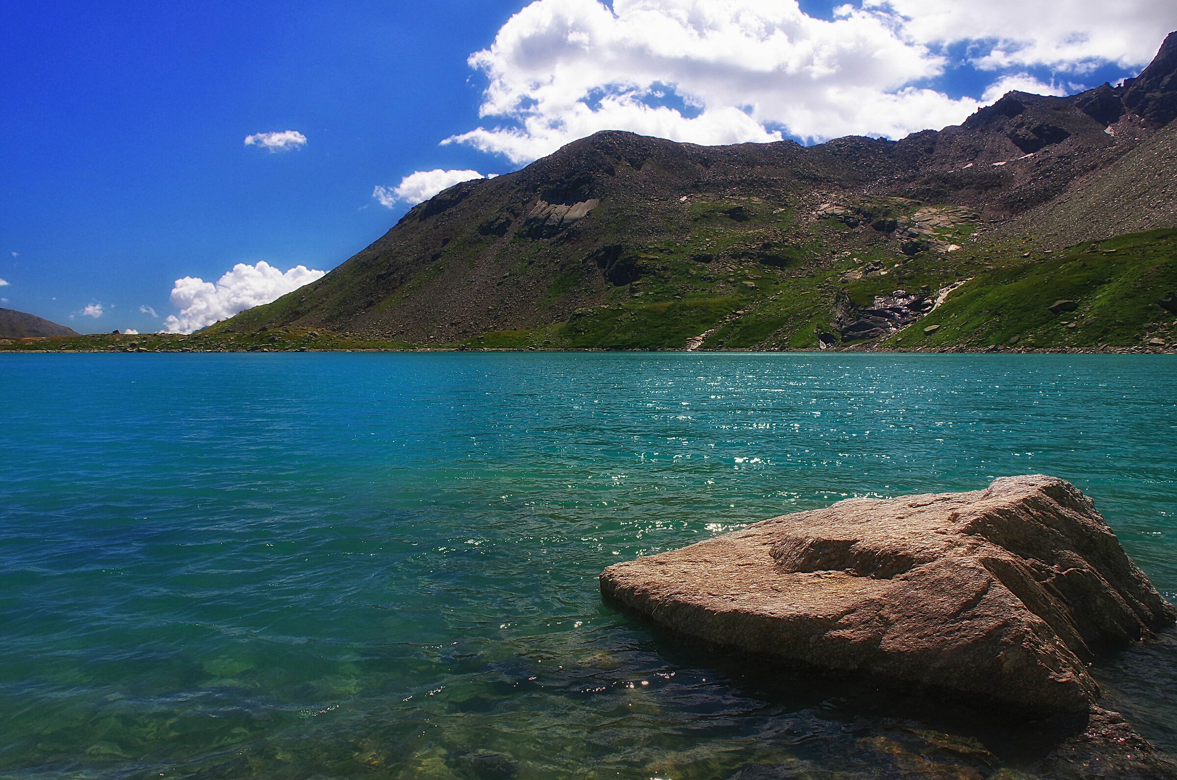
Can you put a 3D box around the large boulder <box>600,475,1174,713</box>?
[{"bbox_3d":[1.543,0.881,4.349,2.712,0.856,1.595,2,4,35],"label":"large boulder"}]

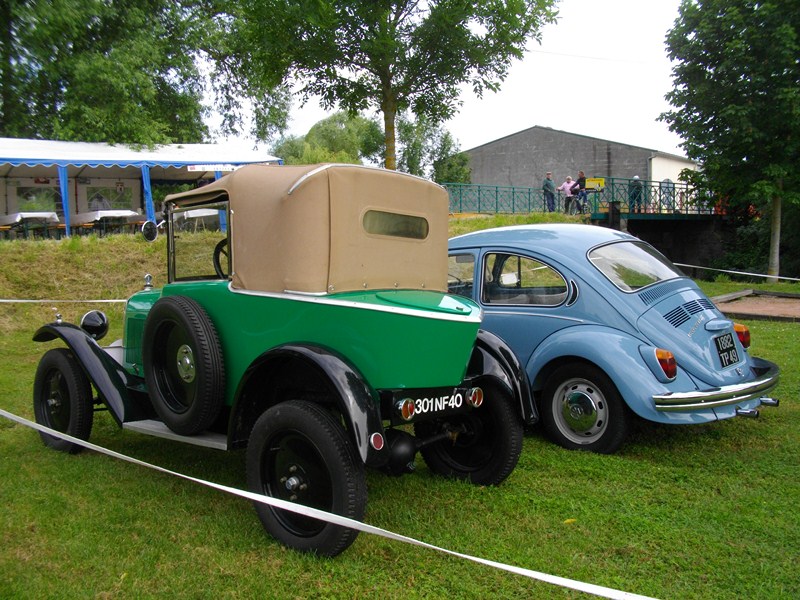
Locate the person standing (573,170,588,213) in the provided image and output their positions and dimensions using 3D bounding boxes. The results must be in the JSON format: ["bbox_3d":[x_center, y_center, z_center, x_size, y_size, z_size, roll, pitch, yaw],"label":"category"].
[{"bbox_3d":[7.396,-4.413,30.300,0.500,1.740,0.550,-5,7,-39],"label":"person standing"}]

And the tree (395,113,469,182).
[{"bbox_3d":[1.917,-8.306,45.000,4.500,6.400,4.500,0,5,0],"label":"tree"}]

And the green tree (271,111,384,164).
[{"bbox_3d":[-5.843,-10.706,58.000,8.800,8.300,8.500,0,5,0],"label":"green tree"}]

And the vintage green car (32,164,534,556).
[{"bbox_3d":[-0.867,0.148,4.408,3.300,1.780,1.380,4,7,41],"label":"vintage green car"}]

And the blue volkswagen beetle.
[{"bbox_3d":[0.901,0.149,6.035,1.560,1.490,4.040,-5,7,-42],"label":"blue volkswagen beetle"}]

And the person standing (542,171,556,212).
[{"bbox_3d":[6.368,-4.596,31.500,0.530,1.710,0.420,-5,7,-43],"label":"person standing"}]

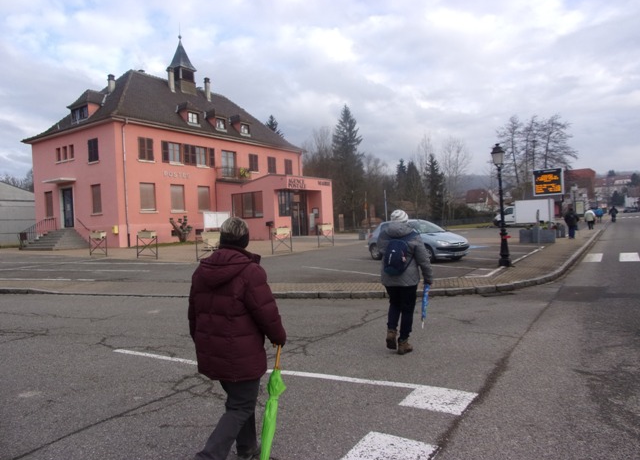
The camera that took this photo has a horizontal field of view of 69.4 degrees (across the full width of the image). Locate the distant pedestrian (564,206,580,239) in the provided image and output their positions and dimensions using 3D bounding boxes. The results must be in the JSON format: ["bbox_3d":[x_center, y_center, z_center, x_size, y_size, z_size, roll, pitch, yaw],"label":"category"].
[{"bbox_3d":[13.735,-0.380,25.182,0.700,1.740,0.500,-1,1,33],"label":"distant pedestrian"}]

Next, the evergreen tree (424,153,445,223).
[{"bbox_3d":[18.202,-6.467,73.882,3.400,11.600,3.400,-2,1,0],"label":"evergreen tree"}]

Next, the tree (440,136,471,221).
[{"bbox_3d":[21.855,-8.040,75.854,4.900,14.400,4.900,-2,1,0],"label":"tree"}]

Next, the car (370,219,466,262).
[{"bbox_3d":[3.540,0.359,16.889,1.680,1.440,3.850,-3,1,-37],"label":"car"}]

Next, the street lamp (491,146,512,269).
[{"bbox_3d":[5.241,-0.707,13.364,0.420,3.550,0.420,-1,1,36],"label":"street lamp"}]

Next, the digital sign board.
[{"bbox_3d":[11.792,-2.472,23.800,1.580,1.300,0.220,-1,1,36],"label":"digital sign board"}]

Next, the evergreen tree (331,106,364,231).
[{"bbox_3d":[3.254,-8.282,61.831,4.600,16.600,4.600,-2,1,0],"label":"evergreen tree"}]

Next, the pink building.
[{"bbox_3d":[-9.438,-7.386,36.359,16.532,16.300,19.460,-1,1,34],"label":"pink building"}]

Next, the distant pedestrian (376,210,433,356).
[{"bbox_3d":[0.987,0.623,5.483,0.600,1.680,0.580,-2,1,12],"label":"distant pedestrian"}]

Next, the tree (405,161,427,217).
[{"bbox_3d":[16.327,-6.321,79.886,3.800,11.200,3.800,-2,1,0],"label":"tree"}]

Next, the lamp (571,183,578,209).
[{"bbox_3d":[19.797,-1.724,35.964,0.420,3.550,0.420,-1,1,36],"label":"lamp"}]

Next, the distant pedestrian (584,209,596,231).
[{"bbox_3d":[20.746,-0.798,35.483,0.700,1.650,0.550,-1,1,33],"label":"distant pedestrian"}]

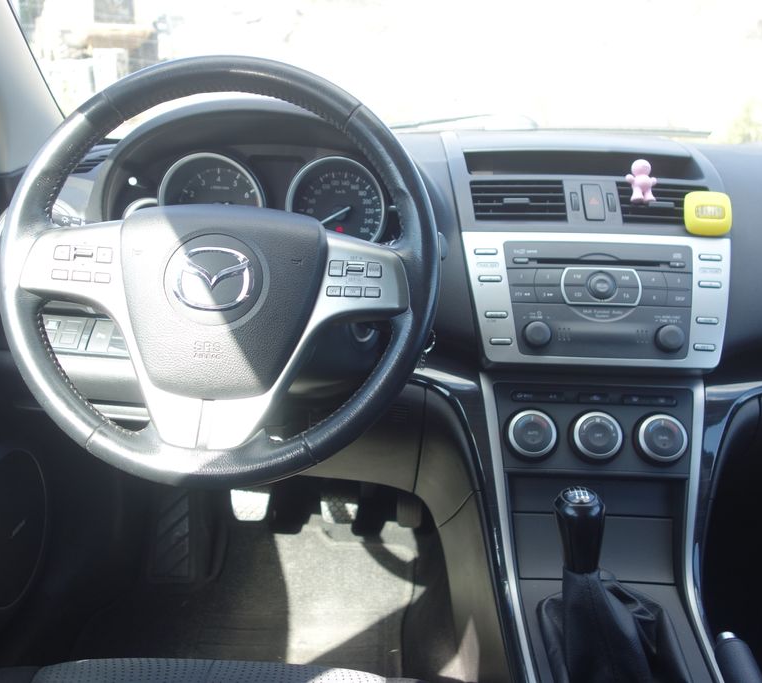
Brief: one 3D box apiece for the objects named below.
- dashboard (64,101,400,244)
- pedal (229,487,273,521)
[{"bbox_3d":[-0.151,-0.180,0.885,0.360,0.160,0.170,2,7,0],"label":"dashboard"},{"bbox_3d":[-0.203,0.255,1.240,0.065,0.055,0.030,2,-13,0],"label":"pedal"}]

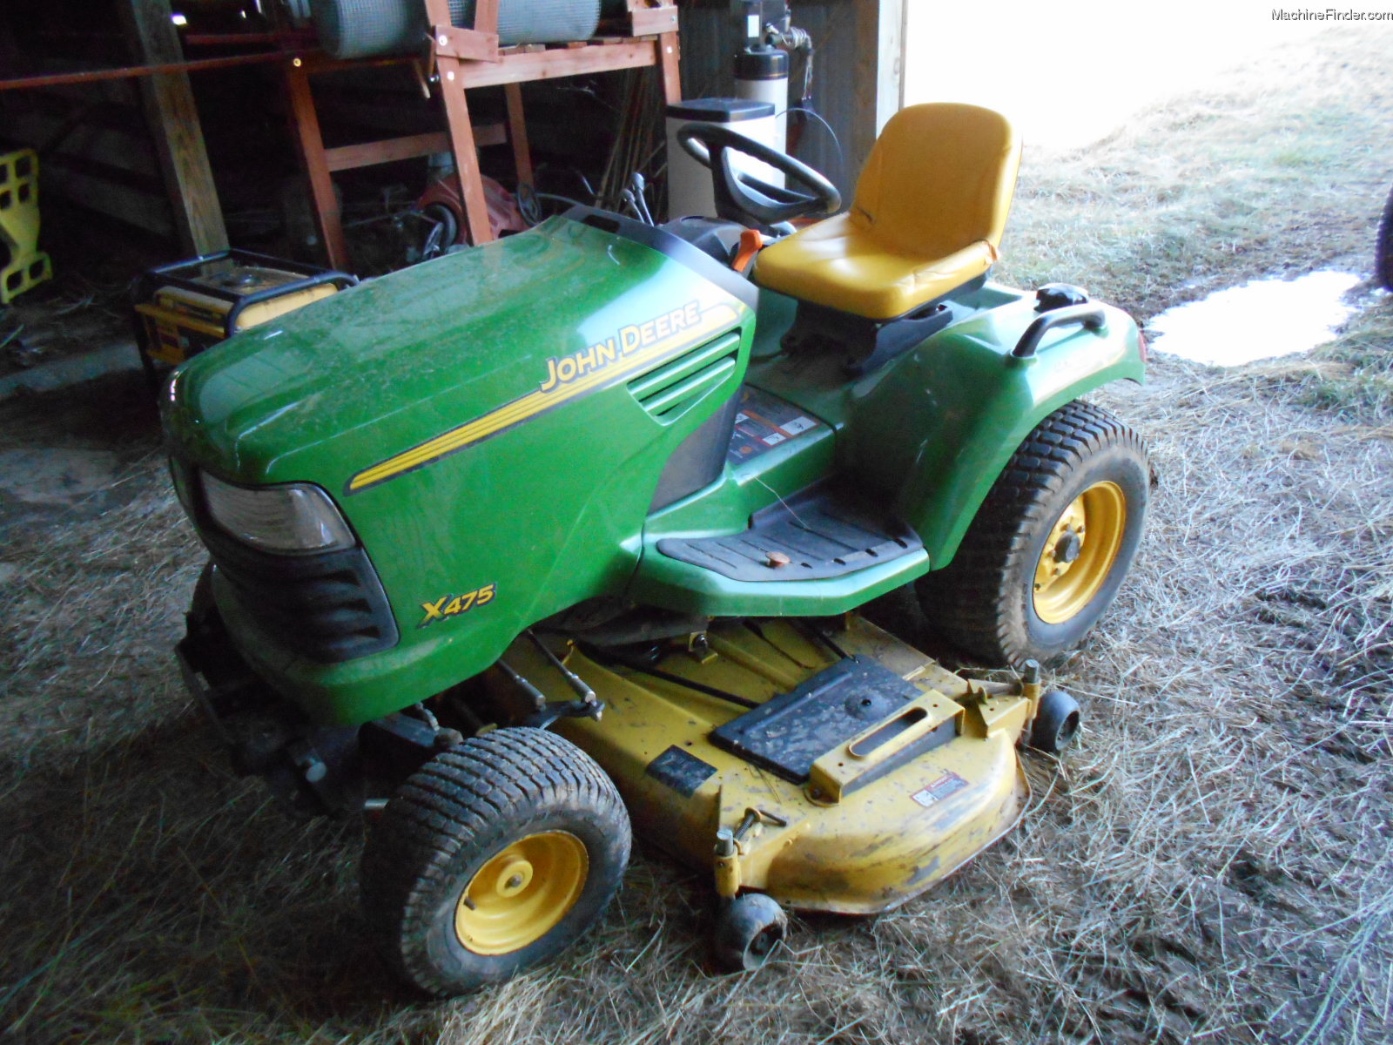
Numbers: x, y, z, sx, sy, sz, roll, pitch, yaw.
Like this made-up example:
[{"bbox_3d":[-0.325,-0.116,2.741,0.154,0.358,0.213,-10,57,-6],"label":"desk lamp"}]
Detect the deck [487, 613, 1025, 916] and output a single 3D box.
[{"bbox_3d":[-0.019,0.248,2.435,0.900,0.260,1.600,-21,34,-30],"label":"deck"}]

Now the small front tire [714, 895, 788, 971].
[{"bbox_3d":[0.093,0.702,1.794,0.125,0.125,0.080,-21,34,-30],"label":"small front tire"}]

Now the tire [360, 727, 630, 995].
[{"bbox_3d":[-0.328,0.571,1.759,0.450,0.450,0.205,-21,33,-28],"label":"tire"}]

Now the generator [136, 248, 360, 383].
[{"bbox_3d":[-1.771,-0.753,4.198,0.710,0.500,0.450,20,36,35],"label":"generator"}]

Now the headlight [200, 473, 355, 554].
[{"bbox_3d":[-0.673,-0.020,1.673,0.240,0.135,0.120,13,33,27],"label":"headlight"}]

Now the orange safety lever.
[{"bbox_3d":[0.099,-0.531,2.052,0.060,0.100,0.035,-21,34,-30],"label":"orange safety lever"}]

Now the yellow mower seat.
[{"bbox_3d":[0.435,-0.733,2.394,0.500,0.410,0.475,-21,34,-30],"label":"yellow mower seat"}]

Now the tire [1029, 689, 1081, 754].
[{"bbox_3d":[0.764,0.423,2.231,0.125,0.125,0.080,-21,34,-30],"label":"tire"}]

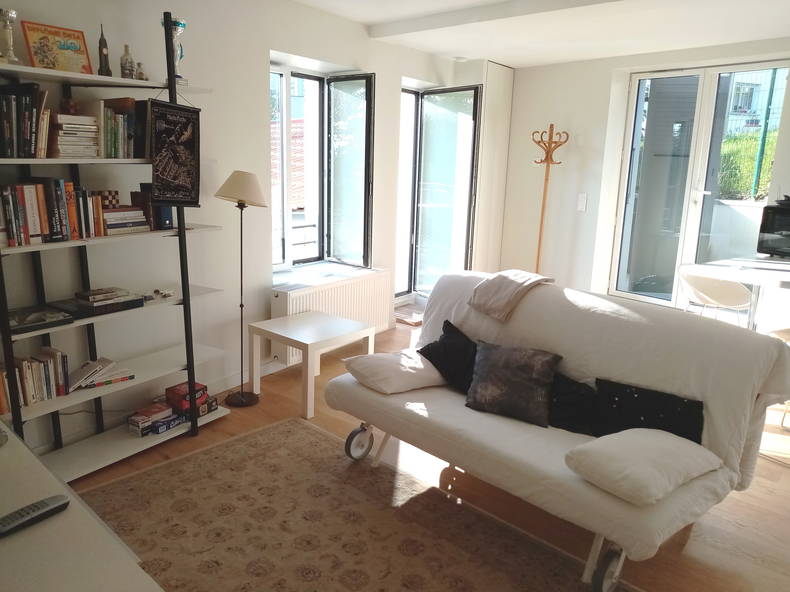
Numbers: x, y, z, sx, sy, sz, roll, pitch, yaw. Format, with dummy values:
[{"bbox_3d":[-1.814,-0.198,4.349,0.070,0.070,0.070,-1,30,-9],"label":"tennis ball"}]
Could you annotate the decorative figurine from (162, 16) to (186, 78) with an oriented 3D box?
[{"bbox_3d":[-1.065,-1.183,2.861,0.120,0.298,0.120,11,16,34],"label":"decorative figurine"}]

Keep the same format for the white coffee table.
[{"bbox_3d":[-0.531,0.407,3.764,0.550,0.450,0.550,13,17,38],"label":"white coffee table"}]

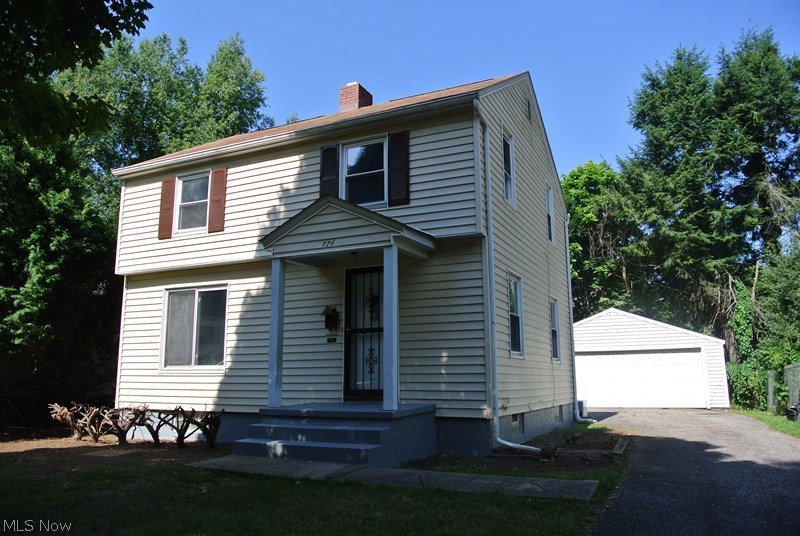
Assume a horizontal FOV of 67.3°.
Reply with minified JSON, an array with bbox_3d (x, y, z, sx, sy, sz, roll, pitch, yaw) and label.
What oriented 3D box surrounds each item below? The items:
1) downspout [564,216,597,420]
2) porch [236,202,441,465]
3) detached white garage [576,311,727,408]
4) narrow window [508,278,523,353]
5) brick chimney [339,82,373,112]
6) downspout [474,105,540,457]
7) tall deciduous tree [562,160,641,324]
[{"bbox_3d":[4.433,1.133,14.793,0.507,5.203,0.310,-5,-12,25],"label":"downspout"},{"bbox_3d":[-0.980,0.788,8.867,2.520,3.758,2.124,-5,-12,25],"label":"porch"},{"bbox_3d":[9.828,3.948,25.876,7.500,3.741,6.700,-6,-12,28],"label":"detached white garage"},{"bbox_3d":[2.005,0.815,10.320,0.095,1.428,0.851,-5,-12,25],"label":"narrow window"},{"bbox_3d":[-1.053,-3.909,14.562,0.525,0.765,0.679,-5,-12,25],"label":"brick chimney"},{"bbox_3d":[1.515,0.000,8.675,0.679,5.151,0.705,-5,-12,25],"label":"downspout"},{"bbox_3d":[10.572,0.410,32.011,6.200,12.900,6.200,-5,-12,25],"label":"tall deciduous tree"}]

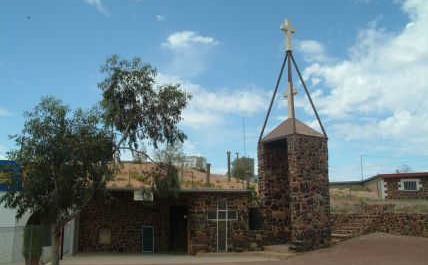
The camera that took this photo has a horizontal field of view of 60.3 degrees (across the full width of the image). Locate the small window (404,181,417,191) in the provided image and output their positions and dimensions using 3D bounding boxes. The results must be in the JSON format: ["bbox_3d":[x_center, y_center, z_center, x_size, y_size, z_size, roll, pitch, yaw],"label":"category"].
[{"bbox_3d":[19.561,5.306,36.673,1.200,0.950,0.150,-2,-11,8],"label":"small window"}]

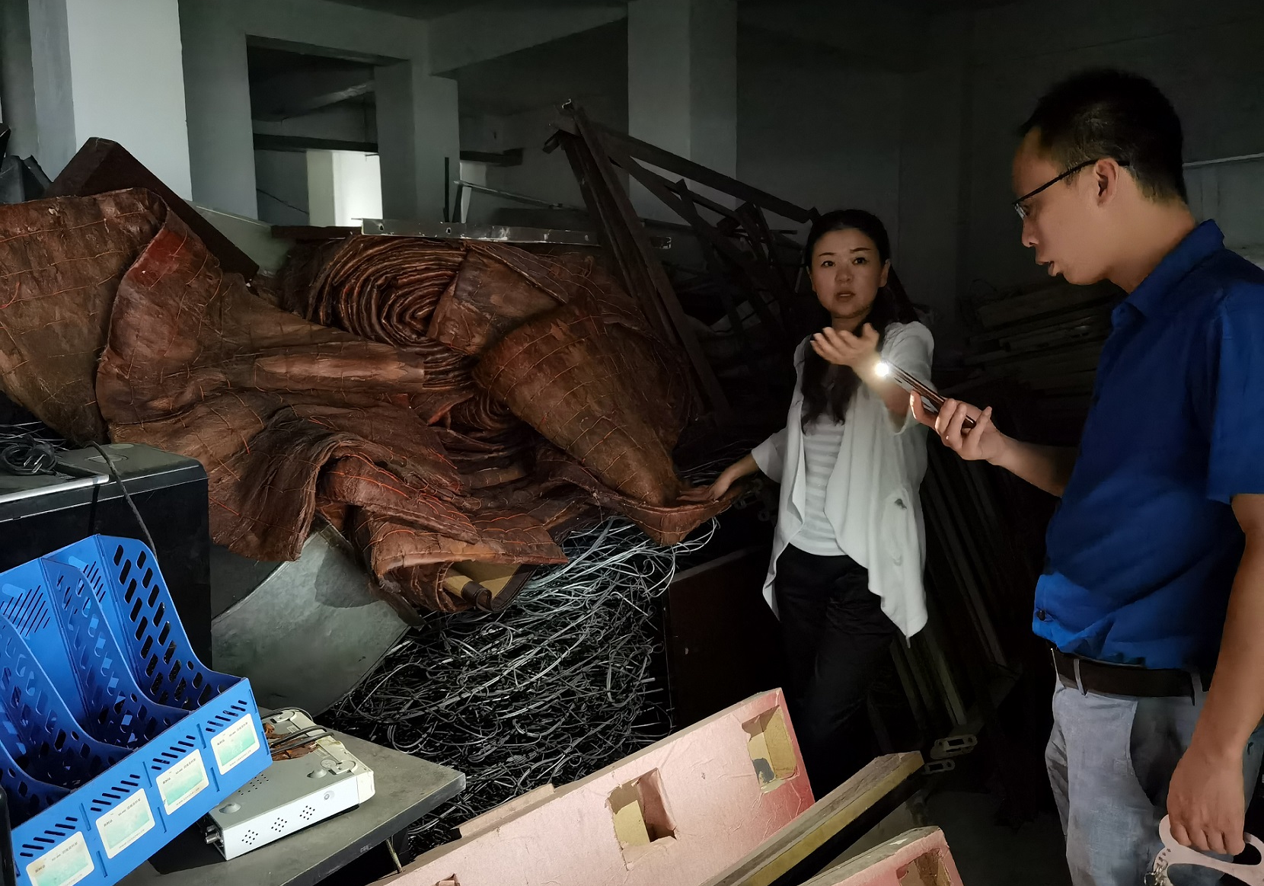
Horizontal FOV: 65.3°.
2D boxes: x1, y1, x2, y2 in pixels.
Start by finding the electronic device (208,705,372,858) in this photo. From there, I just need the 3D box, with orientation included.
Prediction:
[{"bbox_3d":[-0.519,0.467,1.384,0.214,0.047,0.251,-11,16,-40],"label":"electronic device"}]

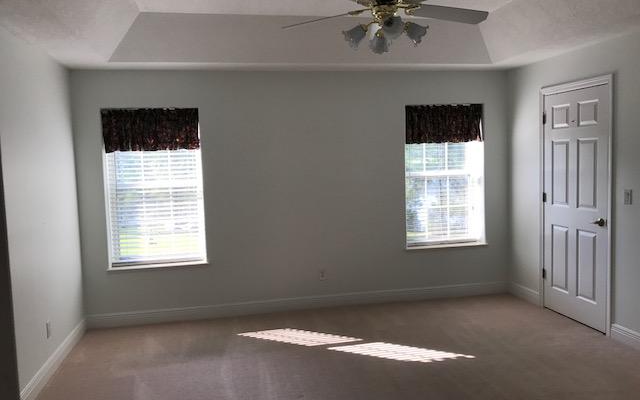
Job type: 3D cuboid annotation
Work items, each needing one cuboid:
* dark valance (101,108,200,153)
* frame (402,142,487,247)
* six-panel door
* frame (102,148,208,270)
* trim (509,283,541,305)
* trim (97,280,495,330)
[{"bbox_3d":[-1.569,-0.657,4.838,0.881,0.397,0.081,-3,4,-12],"label":"dark valance"},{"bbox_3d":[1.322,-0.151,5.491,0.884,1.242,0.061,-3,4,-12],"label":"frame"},{"bbox_3d":[2.279,0.032,4.617,0.101,2.139,0.957,-3,4,-12],"label":"six-panel door"},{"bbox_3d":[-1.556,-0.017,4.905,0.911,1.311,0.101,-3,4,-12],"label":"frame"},{"bbox_3d":[2.116,0.982,5.420,0.022,0.135,0.551,-3,4,-12],"label":"trim"},{"bbox_3d":[-0.053,1.059,5.247,4.344,0.135,0.022,-3,4,-12],"label":"trim"}]

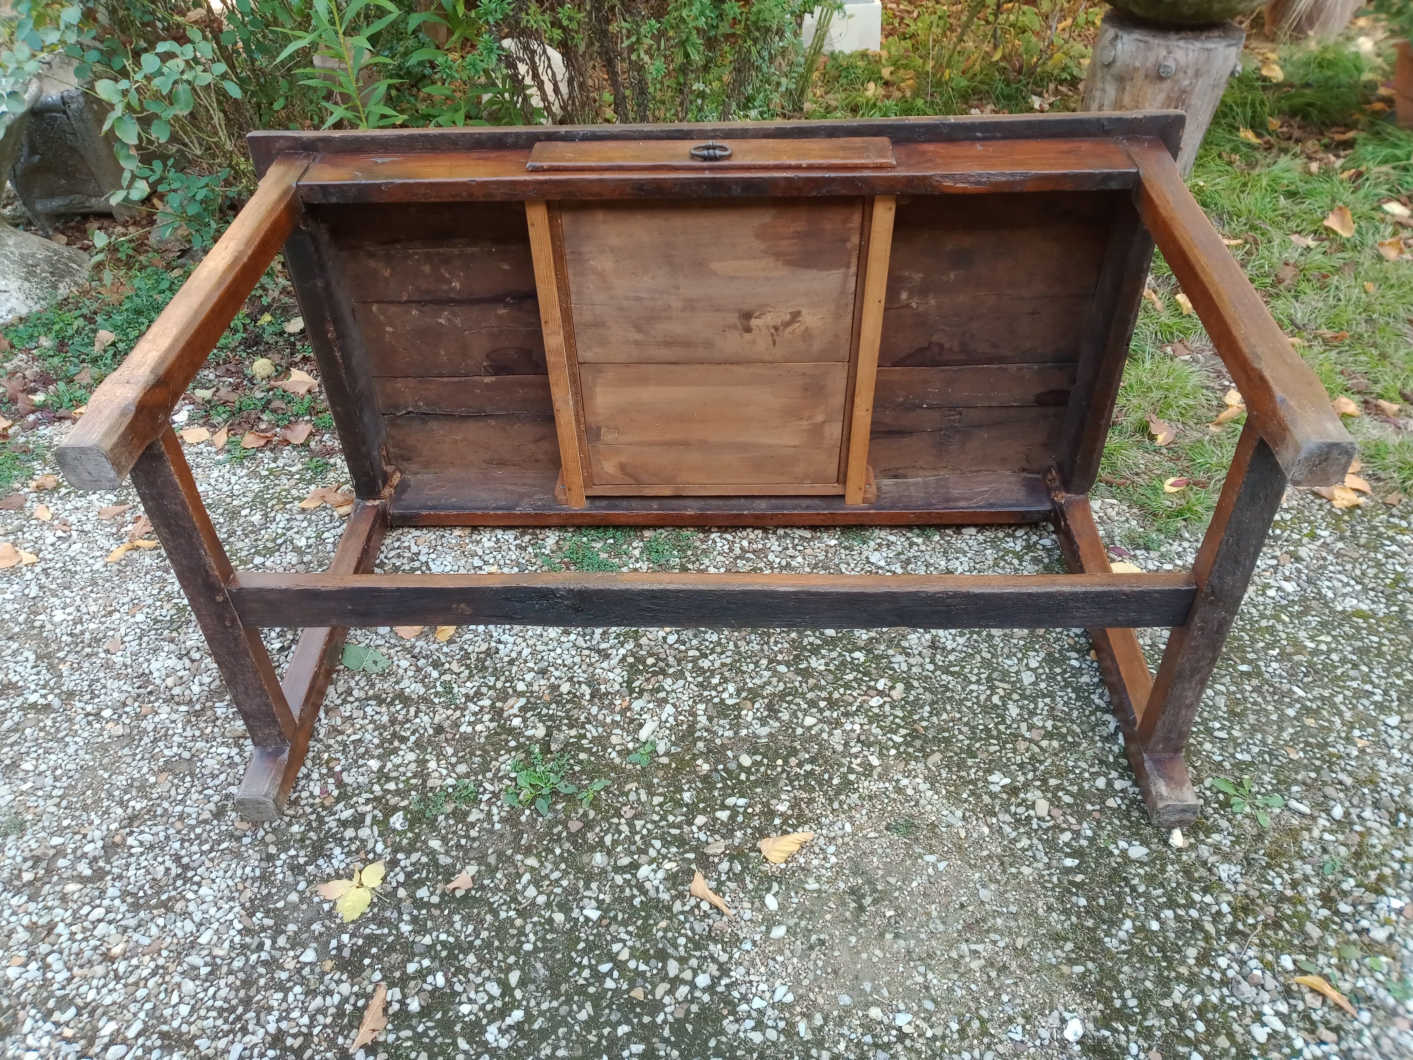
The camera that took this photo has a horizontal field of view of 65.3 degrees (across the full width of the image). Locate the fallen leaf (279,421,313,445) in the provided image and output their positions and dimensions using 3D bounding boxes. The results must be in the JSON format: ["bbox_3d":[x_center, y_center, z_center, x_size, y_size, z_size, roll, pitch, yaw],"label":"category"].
[{"bbox_3d":[-0.875,-0.207,2.347,0.073,0.020,0.060,-12,39,-12],"label":"fallen leaf"}]

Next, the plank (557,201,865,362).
[{"bbox_3d":[0.009,-0.399,1.761,0.463,0.305,0.011,0,41,2],"label":"plank"}]

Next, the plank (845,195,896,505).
[{"bbox_3d":[0.268,-0.280,1.831,0.037,0.609,0.023,0,41,2],"label":"plank"}]

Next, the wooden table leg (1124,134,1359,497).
[{"bbox_3d":[0.618,-0.303,1.349,0.059,0.059,0.725,0,42,2],"label":"wooden table leg"}]

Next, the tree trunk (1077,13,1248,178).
[{"bbox_3d":[1.285,-1.238,3.215,0.370,0.440,0.370,16,40,15],"label":"tree trunk"}]

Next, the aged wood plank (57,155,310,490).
[{"bbox_3d":[-0.625,-0.300,1.401,0.059,0.059,0.725,0,42,2],"label":"aged wood plank"}]

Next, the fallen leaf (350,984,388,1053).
[{"bbox_3d":[-0.406,0.587,1.326,0.032,0.015,0.088,6,39,10],"label":"fallen leaf"}]

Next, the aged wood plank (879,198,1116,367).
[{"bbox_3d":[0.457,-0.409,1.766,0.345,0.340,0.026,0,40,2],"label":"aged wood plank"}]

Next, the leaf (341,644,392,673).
[{"bbox_3d":[-0.539,0.203,1.731,0.100,0.019,0.049,19,42,26],"label":"leaf"}]

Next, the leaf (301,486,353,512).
[{"bbox_3d":[-0.716,-0.064,2.095,0.098,0.030,0.065,-3,39,-1],"label":"leaf"}]

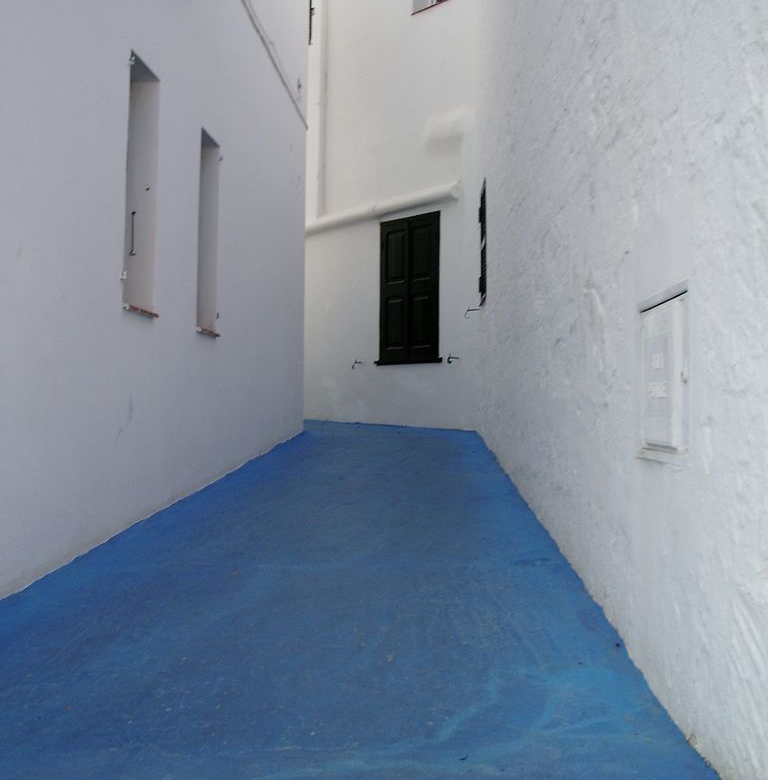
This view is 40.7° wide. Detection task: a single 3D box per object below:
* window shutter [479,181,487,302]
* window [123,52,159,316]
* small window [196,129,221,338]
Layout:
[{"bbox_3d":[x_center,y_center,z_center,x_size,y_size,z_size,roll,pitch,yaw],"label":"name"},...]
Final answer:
[{"bbox_3d":[1.153,-1.724,12.101,0.120,1.360,1.050,0,-2,3],"label":"window shutter"},{"bbox_3d":[-1.586,-1.262,6.484,0.200,1.562,0.606,0,-2,4],"label":"window"},{"bbox_3d":[-1.456,-1.224,8.181,0.200,1.563,0.588,0,-2,4],"label":"small window"}]

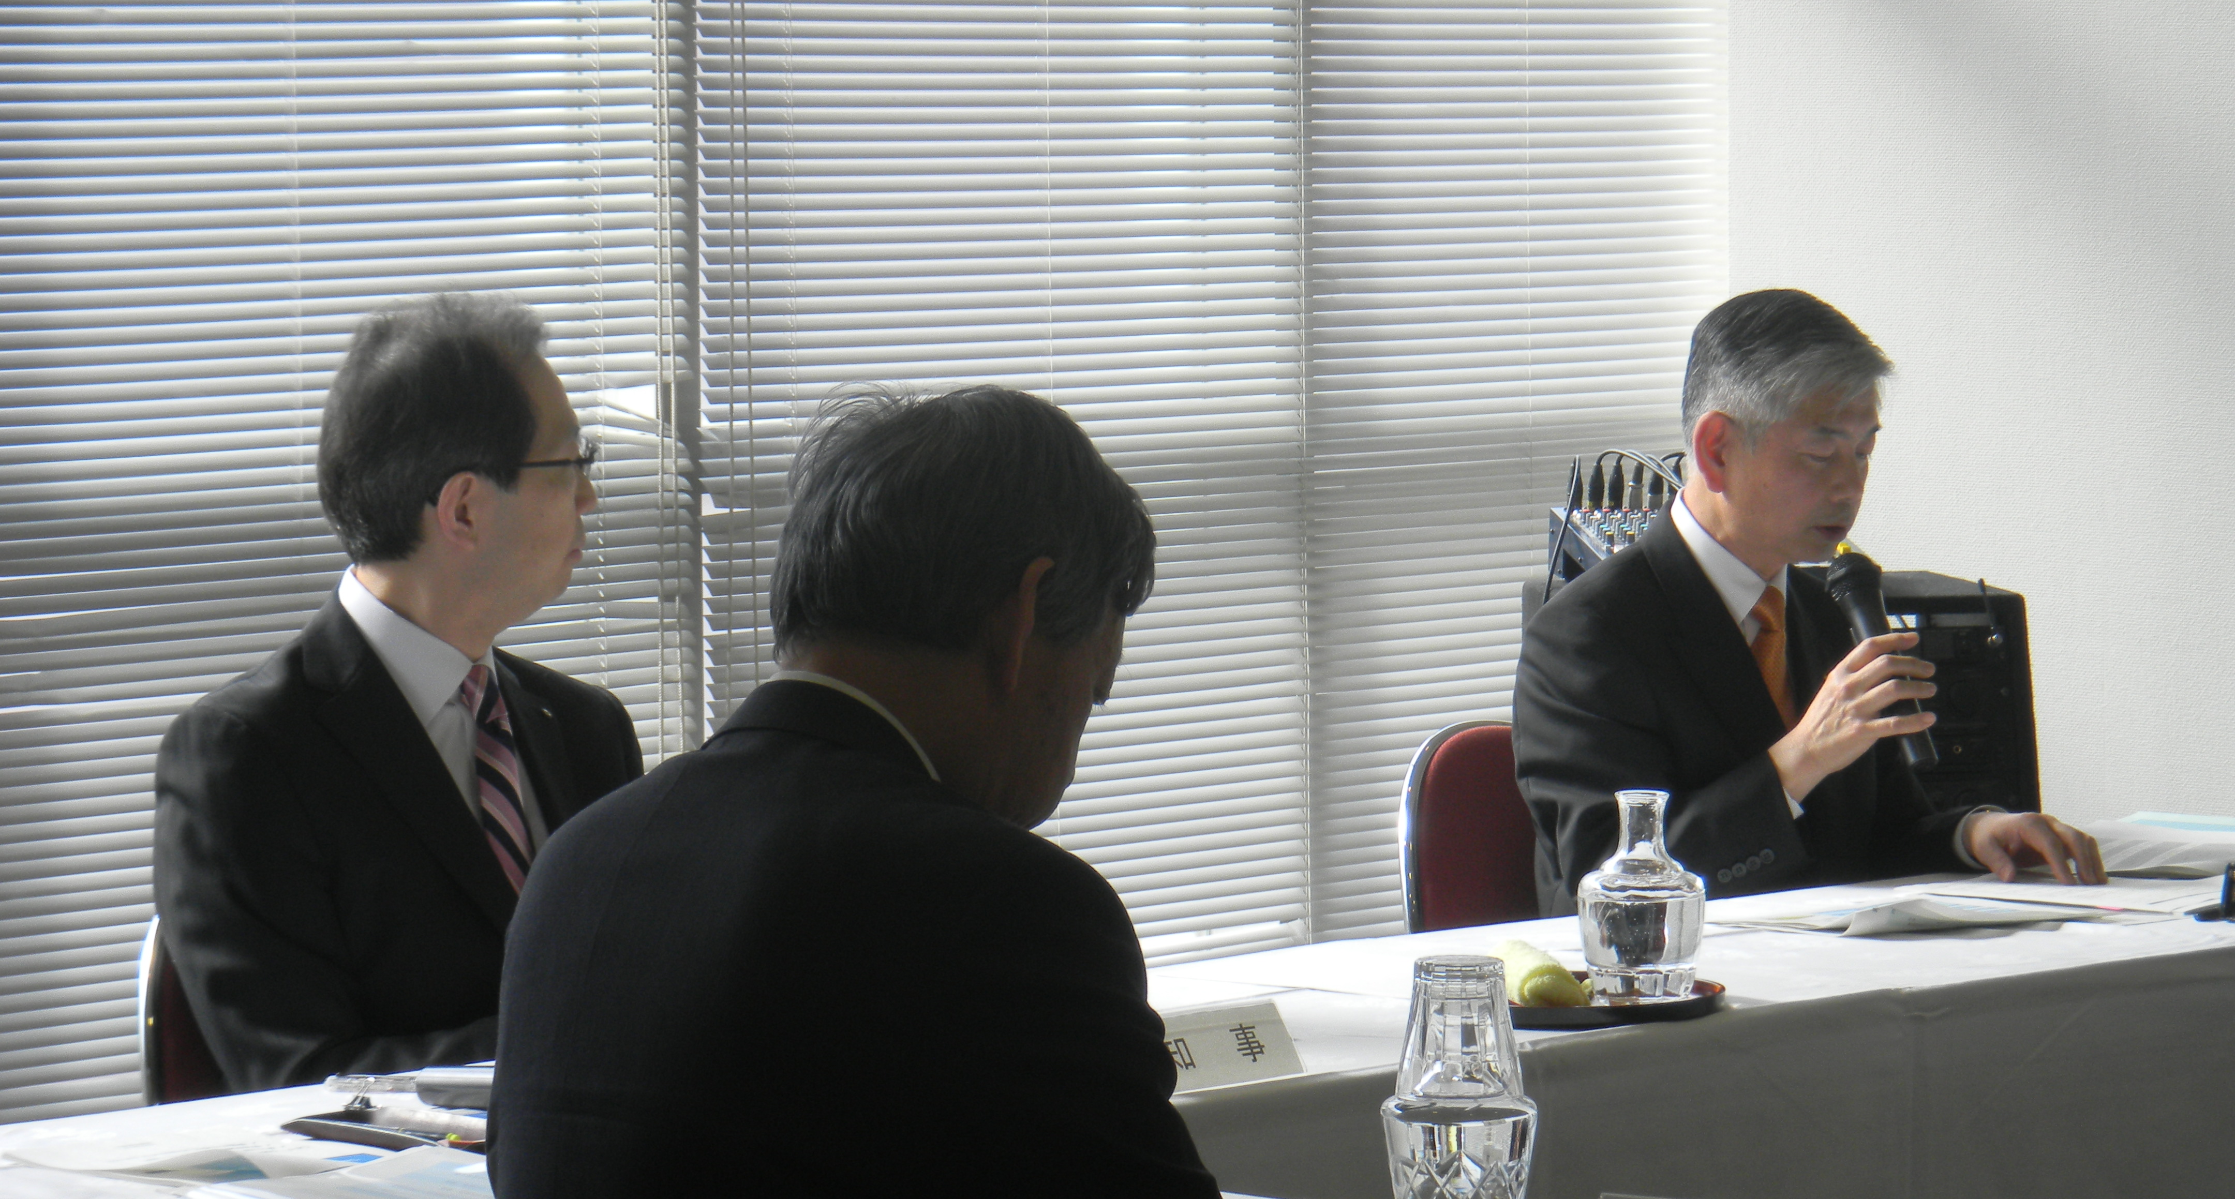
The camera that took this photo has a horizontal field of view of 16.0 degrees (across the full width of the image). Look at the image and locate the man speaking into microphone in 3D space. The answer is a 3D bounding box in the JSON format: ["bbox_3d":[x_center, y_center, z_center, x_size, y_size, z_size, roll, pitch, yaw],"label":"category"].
[{"bbox_3d":[0.663,0.328,7.261,0.720,1.244,0.560,3,5,41],"label":"man speaking into microphone"}]

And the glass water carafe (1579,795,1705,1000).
[{"bbox_3d":[0.415,0.234,6.293,0.101,0.161,0.101,-1,4,0],"label":"glass water carafe"}]

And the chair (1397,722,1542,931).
[{"bbox_3d":[0.515,0.528,7.467,0.530,0.821,0.470,3,5,41],"label":"chair"}]

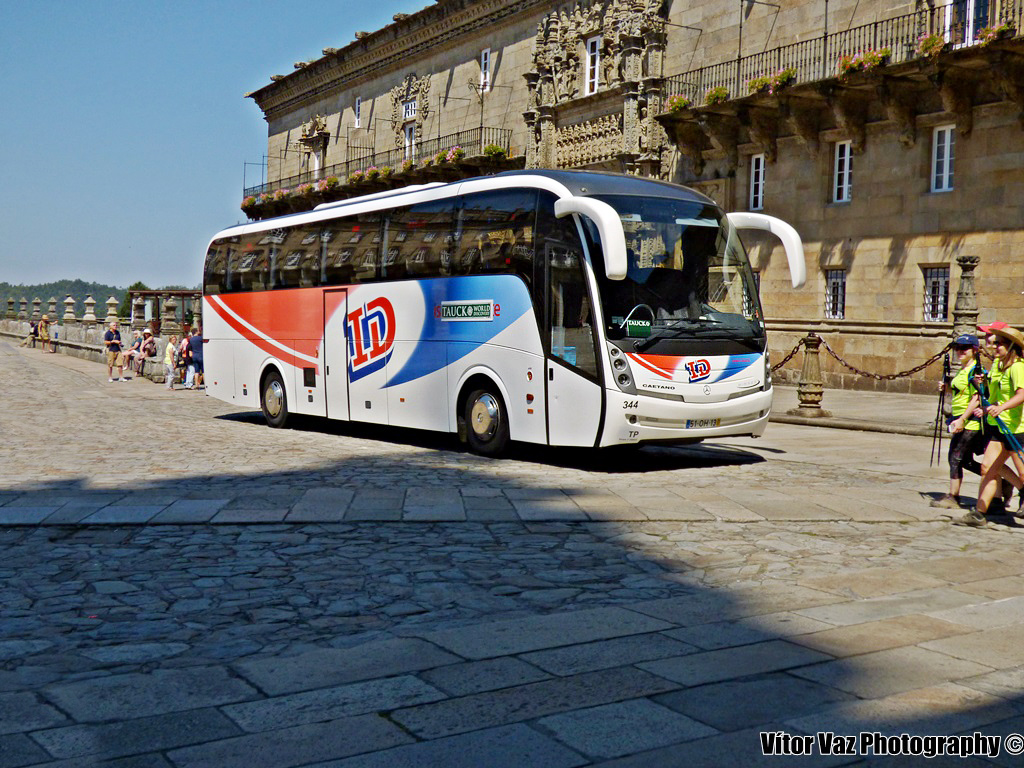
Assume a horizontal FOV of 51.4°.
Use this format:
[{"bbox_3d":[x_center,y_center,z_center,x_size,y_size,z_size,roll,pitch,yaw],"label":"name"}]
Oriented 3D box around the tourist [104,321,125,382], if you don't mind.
[{"bbox_3d":[-11.683,-0.935,31.300,0.560,1.740,0.460,-2,6,-45],"label":"tourist"}]

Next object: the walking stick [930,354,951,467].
[{"bbox_3d":[4.049,0.253,10.050,0.100,1.100,0.080,5,4,-24],"label":"walking stick"}]

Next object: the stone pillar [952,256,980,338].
[{"bbox_3d":[7.488,-0.706,17.700,0.740,2.820,0.740,-1,5,-32],"label":"stone pillar"}]

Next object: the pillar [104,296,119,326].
[{"bbox_3d":[-14.431,-2.619,38.468,0.460,1.050,0.460,-1,5,-34],"label":"pillar"}]

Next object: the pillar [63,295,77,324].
[{"bbox_3d":[-18.406,-3.048,44.336,0.460,1.080,0.460,-1,5,-34],"label":"pillar"}]

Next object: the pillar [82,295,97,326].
[{"bbox_3d":[-16.387,-2.834,41.402,0.460,1.070,0.460,-1,5,-34],"label":"pillar"}]

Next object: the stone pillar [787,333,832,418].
[{"bbox_3d":[5.690,-0.200,20.300,0.750,1.530,0.750,-1,5,-32],"label":"stone pillar"}]

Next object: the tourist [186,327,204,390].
[{"bbox_3d":[-9.184,-0.728,31.000,0.550,1.760,0.420,0,4,-18],"label":"tourist"}]

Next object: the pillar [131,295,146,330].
[{"bbox_3d":[-12.396,-2.336,35.534,0.490,1.070,0.490,-1,5,-34],"label":"pillar"}]

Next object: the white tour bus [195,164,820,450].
[{"bbox_3d":[-1.333,-1.051,16.782,2.780,3.700,12.340,-2,3,-37],"label":"white tour bus"}]

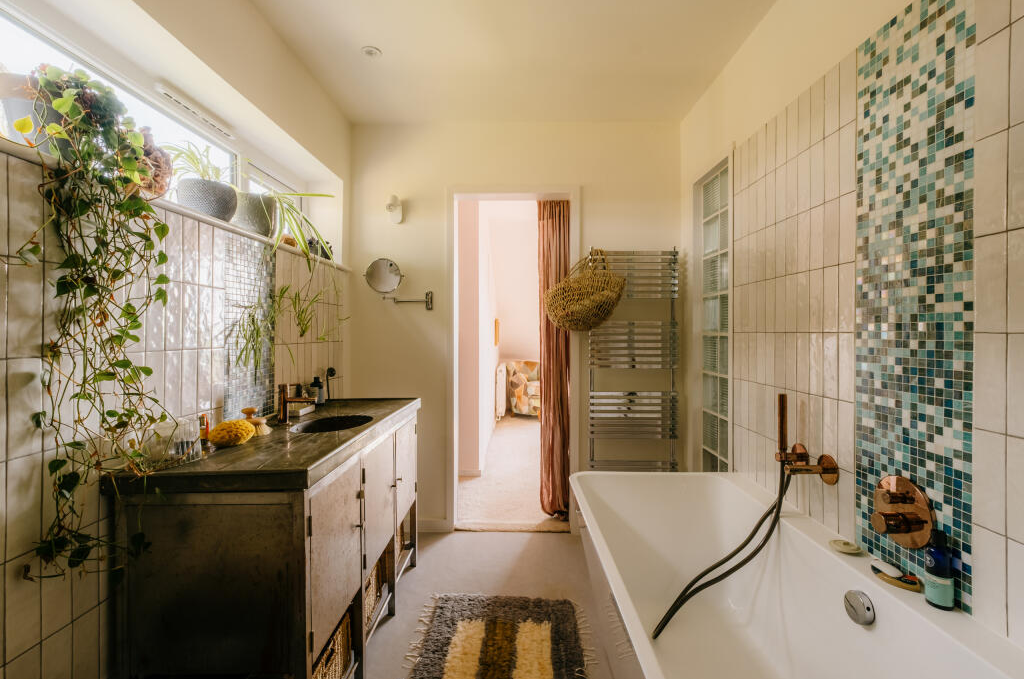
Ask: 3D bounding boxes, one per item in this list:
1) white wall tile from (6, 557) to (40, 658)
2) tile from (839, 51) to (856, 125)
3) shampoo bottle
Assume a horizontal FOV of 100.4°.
[{"bbox_3d":[-1.006,0.540,0.877,0.010,0.200,0.060,0,0,2],"label":"white wall tile"},{"bbox_3d":[0.985,-0.729,1.240,0.010,0.200,0.060,0,0,0],"label":"tile"},{"bbox_3d":[0.952,0.500,0.948,0.048,0.174,0.048,0,0,-3],"label":"shampoo bottle"}]

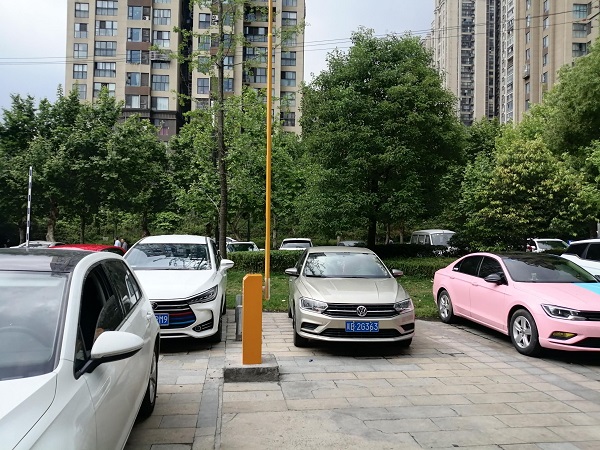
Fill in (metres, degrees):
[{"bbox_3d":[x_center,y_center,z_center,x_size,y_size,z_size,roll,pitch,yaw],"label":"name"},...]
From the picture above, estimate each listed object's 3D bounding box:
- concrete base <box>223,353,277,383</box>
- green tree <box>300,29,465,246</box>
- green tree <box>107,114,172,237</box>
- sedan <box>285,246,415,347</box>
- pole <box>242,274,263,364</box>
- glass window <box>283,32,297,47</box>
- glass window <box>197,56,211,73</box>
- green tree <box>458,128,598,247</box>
[{"bbox_3d":[-0.578,1.699,5.350,0.620,0.160,0.550,1,-1,-8],"label":"concrete base"},{"bbox_3d":[3.799,-3.371,20.643,7.300,11.200,7.200,1,-1,0],"label":"green tree"},{"bbox_3d":[-8.874,-1.837,25.102,3.900,8.000,3.900,1,-1,0],"label":"green tree"},{"bbox_3d":[0.699,1.135,8.204,1.860,1.470,4.550,1,-1,-3],"label":"sedan"},{"bbox_3d":[-0.560,1.104,5.373,0.215,1.030,0.280,1,-1,-8],"label":"pole"},{"bbox_3d":[-1.519,-26.835,65.200,2.050,2.050,0.200,1,-1,-3],"label":"glass window"},{"bbox_3d":[-12.951,-21.652,60.800,1.700,2.100,0.200,1,-1,-3],"label":"glass window"},{"bbox_3d":[10.396,-1.078,20.587,6.100,6.800,6.000,1,-1,0],"label":"green tree"}]

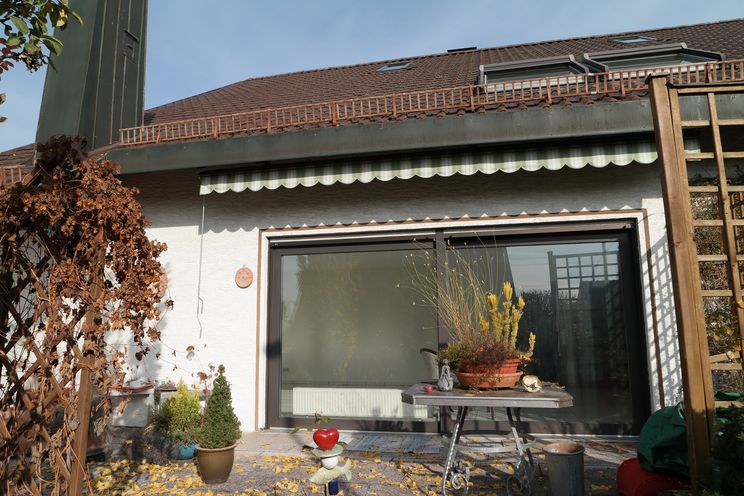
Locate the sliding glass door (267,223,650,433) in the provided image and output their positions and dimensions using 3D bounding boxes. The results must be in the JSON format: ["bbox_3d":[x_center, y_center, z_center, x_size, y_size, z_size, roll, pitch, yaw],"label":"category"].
[{"bbox_3d":[0.791,0.888,5.463,4.078,2.204,0.130,-2,-8,11],"label":"sliding glass door"}]

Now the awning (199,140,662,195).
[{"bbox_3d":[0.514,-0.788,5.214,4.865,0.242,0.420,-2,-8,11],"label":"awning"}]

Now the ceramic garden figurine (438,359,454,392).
[{"bbox_3d":[0.582,0.989,3.866,0.115,0.236,0.105,-2,-8,10],"label":"ceramic garden figurine"}]

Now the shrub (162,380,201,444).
[{"bbox_3d":[-1.840,1.579,4.787,0.340,0.600,0.340,-2,-8,11],"label":"shrub"}]

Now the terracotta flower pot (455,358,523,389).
[{"bbox_3d":[0.958,1.019,4.075,0.535,0.220,0.535,-2,-8,11],"label":"terracotta flower pot"}]

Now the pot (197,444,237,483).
[{"bbox_3d":[-1.280,1.762,4.066,0.315,0.280,0.315,-1,-8,0],"label":"pot"}]

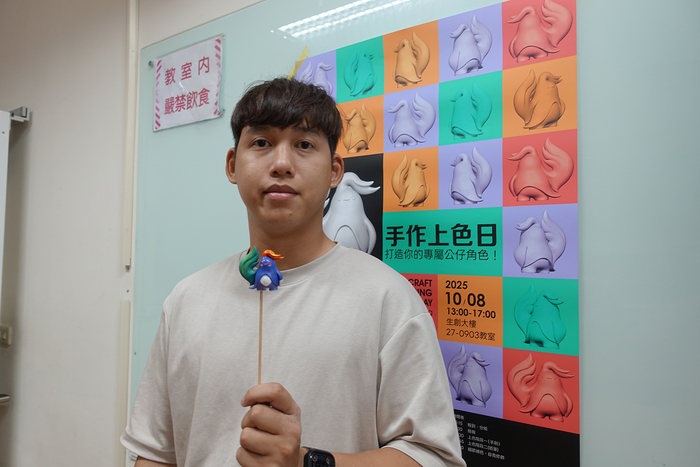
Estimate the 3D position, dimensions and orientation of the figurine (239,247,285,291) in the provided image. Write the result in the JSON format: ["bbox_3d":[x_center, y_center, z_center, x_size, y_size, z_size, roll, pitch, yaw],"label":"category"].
[{"bbox_3d":[-0.092,0.037,0.490,0.047,0.047,0.030,1,-2,-3],"label":"figurine"}]

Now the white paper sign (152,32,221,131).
[{"bbox_3d":[-0.458,-0.408,1.304,0.300,0.214,0.010,-1,-2,34],"label":"white paper sign"}]

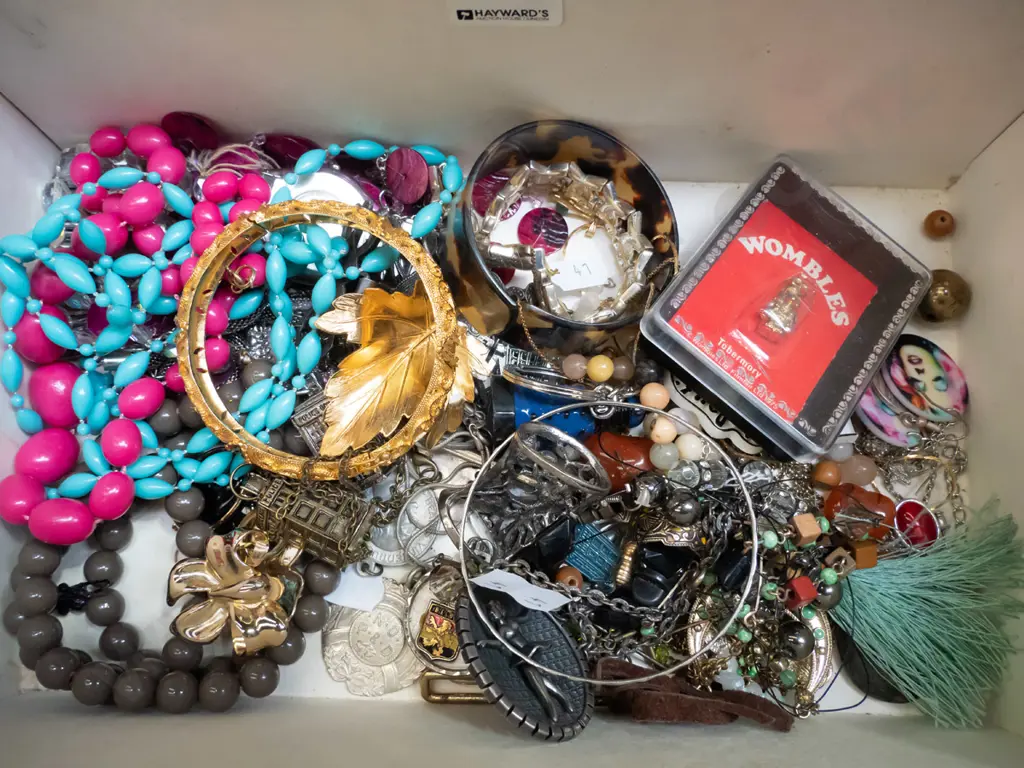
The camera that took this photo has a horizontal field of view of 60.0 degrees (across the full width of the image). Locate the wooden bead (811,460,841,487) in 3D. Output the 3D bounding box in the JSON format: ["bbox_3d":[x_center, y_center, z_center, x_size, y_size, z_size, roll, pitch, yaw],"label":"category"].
[{"bbox_3d":[0.087,0.025,0.245,0.008,0.008,0.008,1,79,0],"label":"wooden bead"}]

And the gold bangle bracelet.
[{"bbox_3d":[-0.052,-0.011,0.236,0.074,0.011,0.074,1,88,5],"label":"gold bangle bracelet"}]

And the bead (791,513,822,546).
[{"bbox_3d":[0.076,0.038,0.231,0.006,0.006,0.006,-13,61,-11],"label":"bead"}]

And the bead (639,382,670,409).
[{"bbox_3d":[0.038,0.003,0.233,0.008,0.008,0.008,1,79,0],"label":"bead"}]

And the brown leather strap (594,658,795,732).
[{"bbox_3d":[0.049,0.083,0.237,0.054,0.017,0.017,14,80,3],"label":"brown leather strap"}]

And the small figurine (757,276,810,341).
[{"bbox_3d":[0.072,-0.020,0.233,0.009,0.006,0.018,30,78,-1],"label":"small figurine"}]

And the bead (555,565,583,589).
[{"bbox_3d":[0.015,0.051,0.233,0.007,0.006,0.007,0,97,-8],"label":"bead"}]

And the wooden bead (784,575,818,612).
[{"bbox_3d":[0.074,0.053,0.227,0.006,0.006,0.006,-7,57,-23],"label":"wooden bead"}]

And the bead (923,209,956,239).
[{"bbox_3d":[0.129,-0.049,0.269,0.009,0.008,0.009,1,79,0],"label":"bead"}]

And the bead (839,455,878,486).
[{"bbox_3d":[0.096,0.024,0.244,0.010,0.009,0.009,1,79,0],"label":"bead"}]

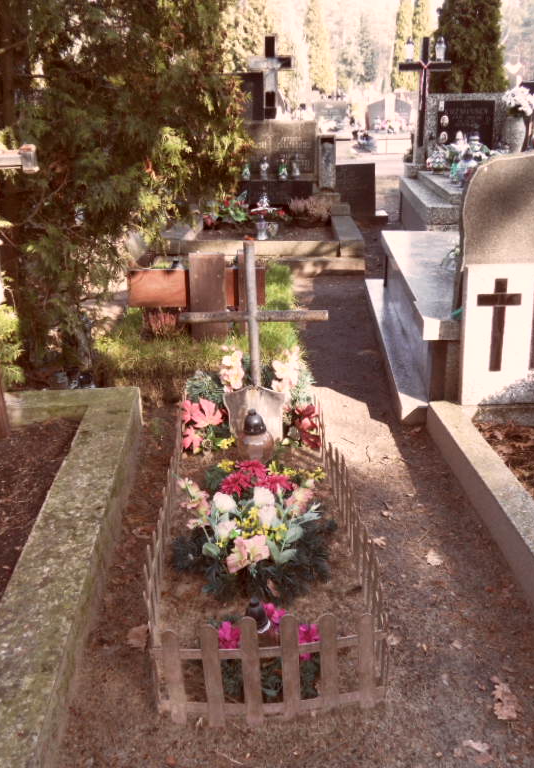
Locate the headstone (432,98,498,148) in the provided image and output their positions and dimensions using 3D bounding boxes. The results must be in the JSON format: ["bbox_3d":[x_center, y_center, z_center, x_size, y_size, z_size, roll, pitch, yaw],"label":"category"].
[{"bbox_3d":[2.156,-2.833,7.750,0.620,0.520,0.080,1,22,4],"label":"headstone"}]

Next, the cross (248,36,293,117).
[{"bbox_3d":[0.031,-3.140,7.250,0.450,0.790,0.090,0,22,2],"label":"cross"}]

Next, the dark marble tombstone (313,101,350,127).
[{"bbox_3d":[1.390,-5.772,15.185,0.760,0.620,0.120,-1,22,-2],"label":"dark marble tombstone"}]

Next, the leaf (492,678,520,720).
[{"bbox_3d":[0.551,0.726,1.637,0.066,0.017,0.118,0,22,0],"label":"leaf"}]

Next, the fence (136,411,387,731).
[{"bbox_3d":[-0.030,0.410,2.341,0.600,0.300,1.450,-2,22,-3],"label":"fence"}]

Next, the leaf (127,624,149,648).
[{"bbox_3d":[-0.361,0.707,1.979,0.070,0.025,0.085,-2,22,-3],"label":"leaf"}]

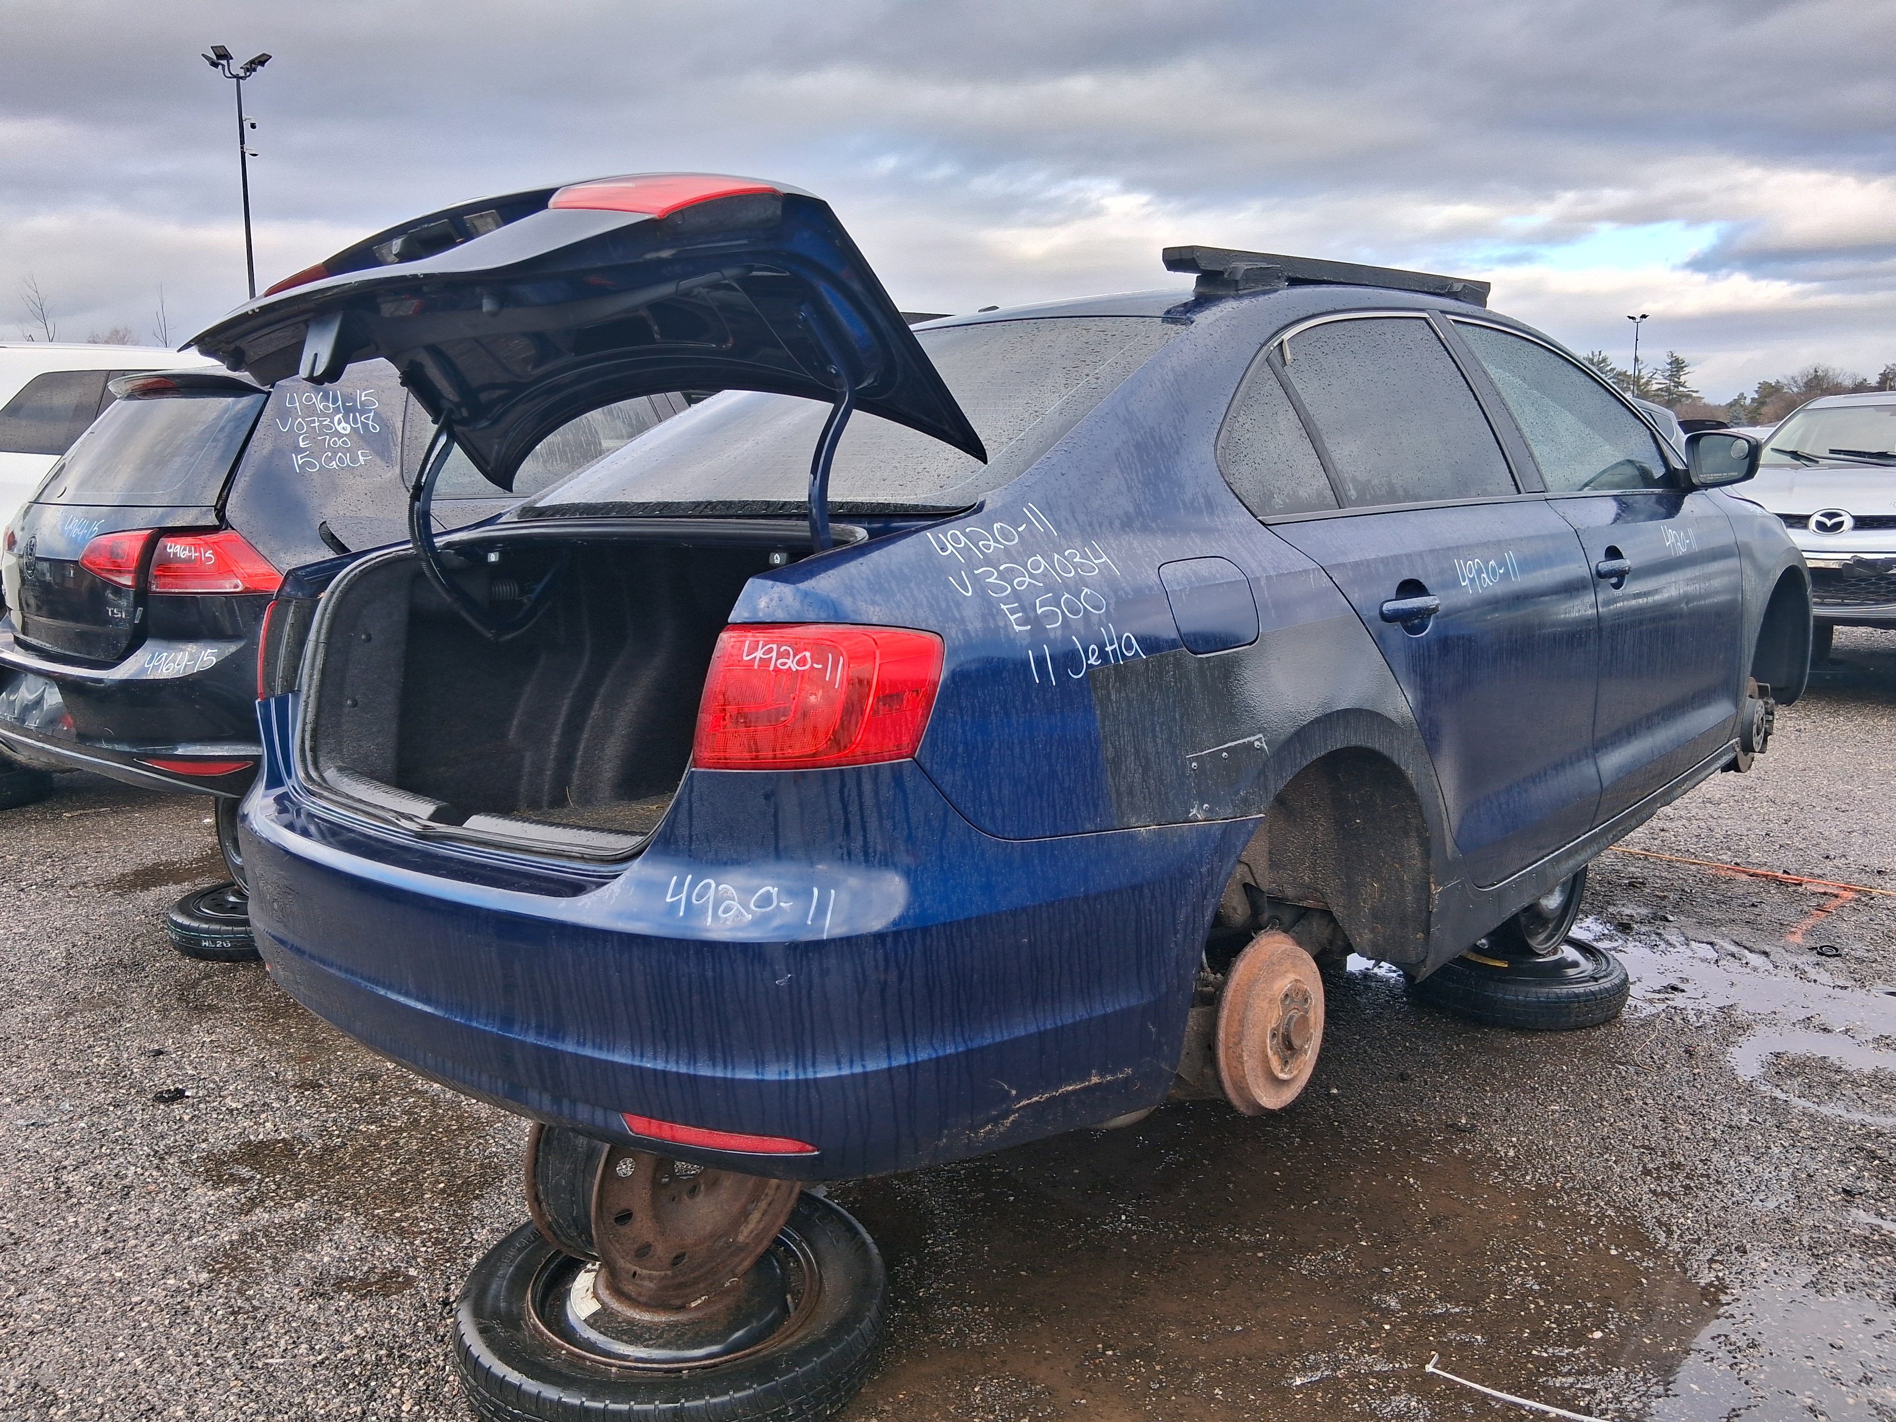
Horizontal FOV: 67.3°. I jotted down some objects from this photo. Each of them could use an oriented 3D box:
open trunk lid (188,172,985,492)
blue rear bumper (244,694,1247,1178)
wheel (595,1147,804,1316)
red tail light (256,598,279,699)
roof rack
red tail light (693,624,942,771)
[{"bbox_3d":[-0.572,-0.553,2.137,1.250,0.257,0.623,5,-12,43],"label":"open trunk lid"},{"bbox_3d":[-0.496,0.246,2.301,1.770,0.560,0.860,5,13,43],"label":"blue rear bumper"},{"bbox_3d":[-0.384,0.613,2.033,0.155,0.415,0.415,11,14,37],"label":"wheel"},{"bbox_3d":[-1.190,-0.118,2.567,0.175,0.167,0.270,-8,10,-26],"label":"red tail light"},{"bbox_3d":[0.804,-0.831,2.816,0.080,0.090,1.230,5,13,43],"label":"roof rack"},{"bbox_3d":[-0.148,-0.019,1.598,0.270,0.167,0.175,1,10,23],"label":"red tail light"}]

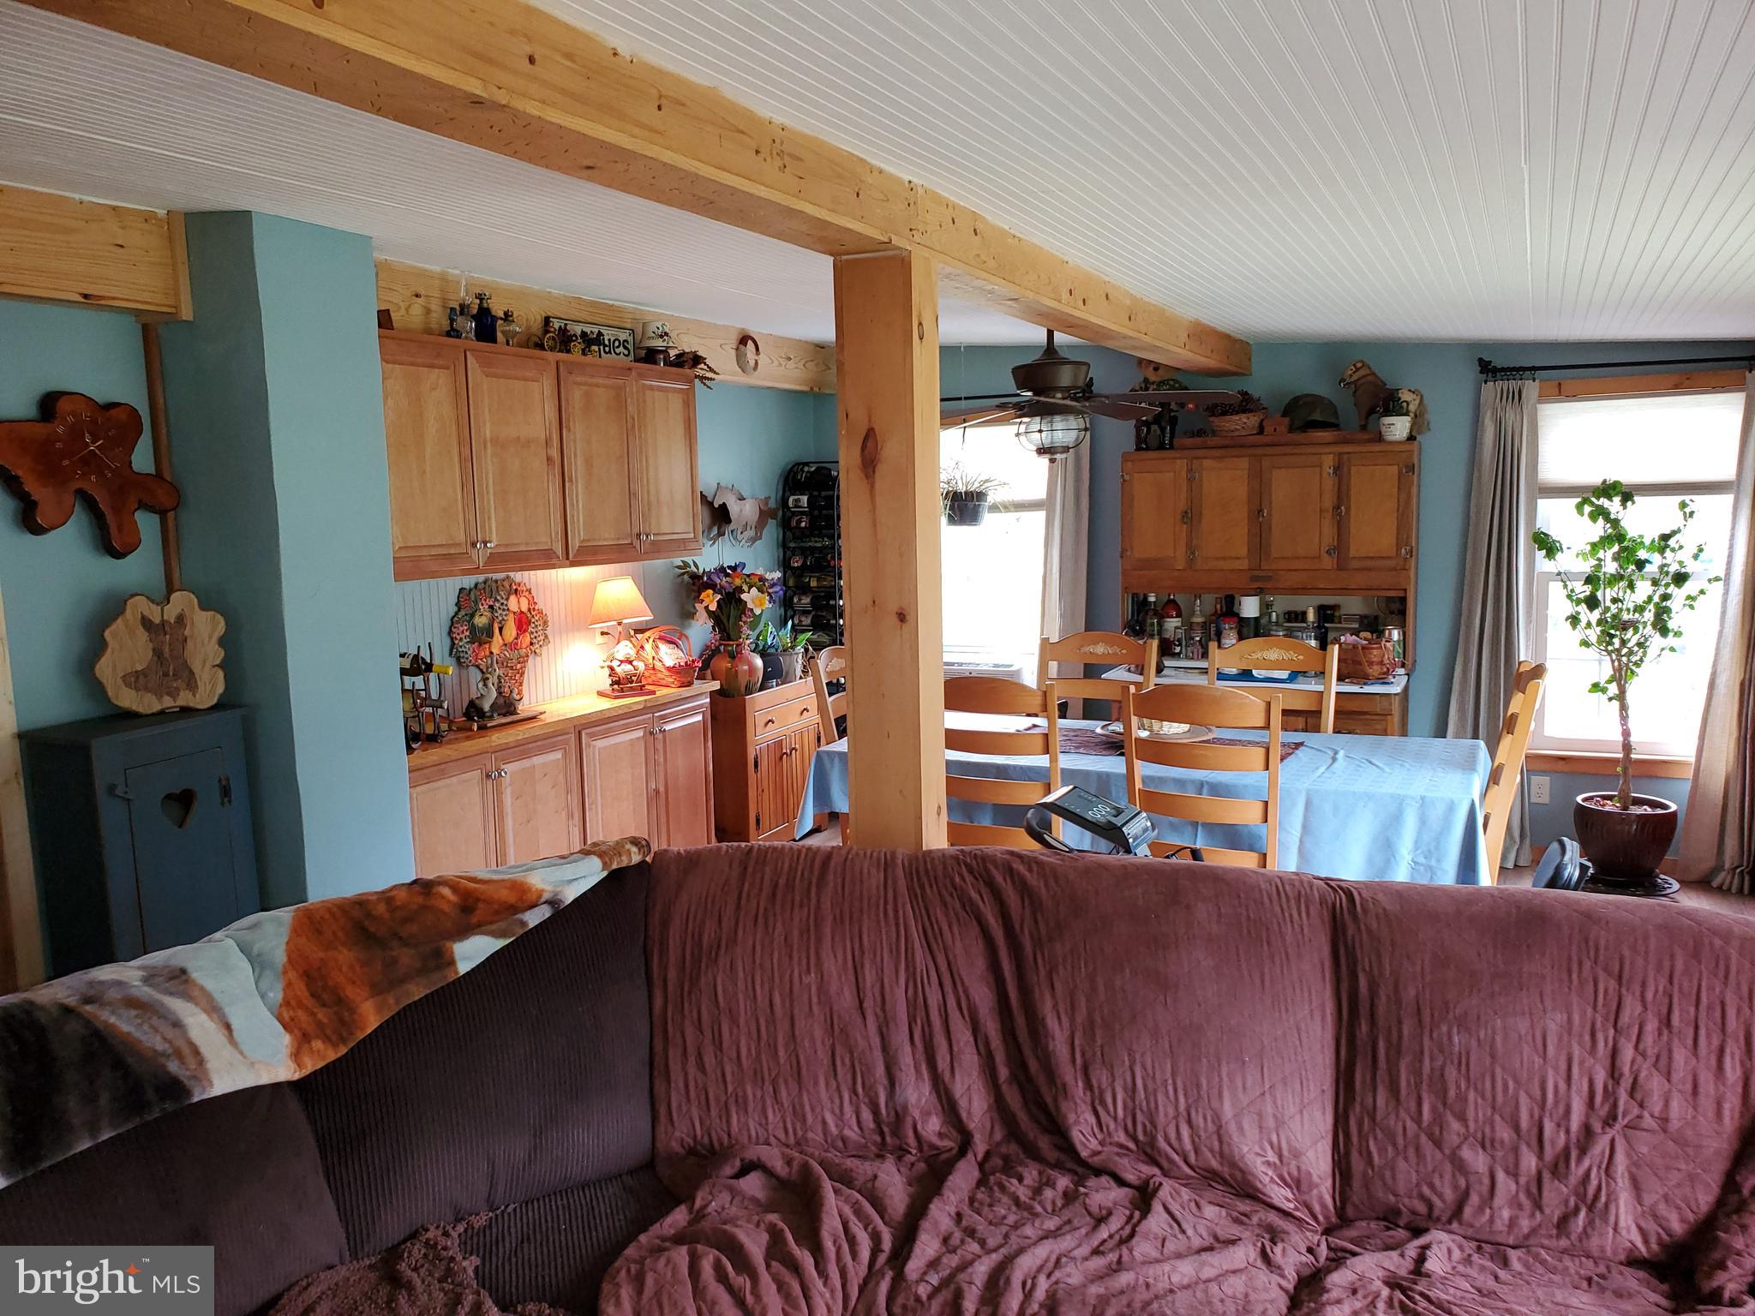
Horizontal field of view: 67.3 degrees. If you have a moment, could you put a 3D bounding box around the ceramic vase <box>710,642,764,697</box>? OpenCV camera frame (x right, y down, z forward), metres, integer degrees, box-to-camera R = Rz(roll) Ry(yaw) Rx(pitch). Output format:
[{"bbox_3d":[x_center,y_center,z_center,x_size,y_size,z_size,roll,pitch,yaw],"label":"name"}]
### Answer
[{"bbox_3d":[-0.635,0.022,5.953,0.250,0.265,0.250,-1,7,0],"label":"ceramic vase"}]

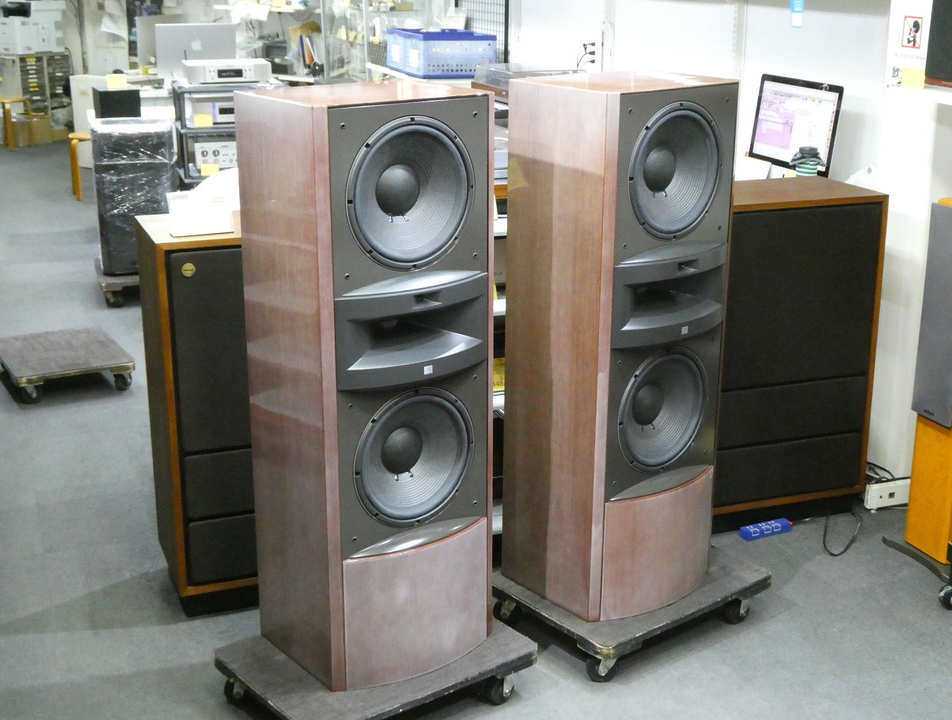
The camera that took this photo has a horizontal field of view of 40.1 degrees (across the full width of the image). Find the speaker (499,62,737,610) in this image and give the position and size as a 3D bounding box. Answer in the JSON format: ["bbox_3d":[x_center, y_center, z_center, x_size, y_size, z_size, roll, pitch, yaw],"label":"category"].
[{"bbox_3d":[0.357,-0.039,3.127,0.430,1.233,0.376,-14,22,-38],"label":"speaker"}]

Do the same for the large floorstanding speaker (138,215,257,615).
[{"bbox_3d":[-0.513,0.115,3.473,0.655,0.986,0.365,-7,18,-21],"label":"large floorstanding speaker"}]

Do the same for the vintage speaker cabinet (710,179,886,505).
[{"bbox_3d":[0.811,-0.018,3.924,0.655,0.986,0.365,-6,18,-19],"label":"vintage speaker cabinet"}]

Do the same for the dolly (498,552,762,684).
[{"bbox_3d":[0.390,0.612,3.326,0.605,0.129,0.454,-13,22,-37],"label":"dolly"}]

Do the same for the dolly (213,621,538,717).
[{"bbox_3d":[-0.226,0.717,2.977,0.605,0.129,0.454,-13,22,-37],"label":"dolly"}]

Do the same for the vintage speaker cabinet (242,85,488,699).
[{"bbox_3d":[-0.210,0.053,2.822,0.430,1.233,0.376,-13,21,-36],"label":"vintage speaker cabinet"}]

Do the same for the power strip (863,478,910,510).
[{"bbox_3d":[1.319,0.412,4.077,0.242,0.076,0.045,-6,18,-19],"label":"power strip"}]

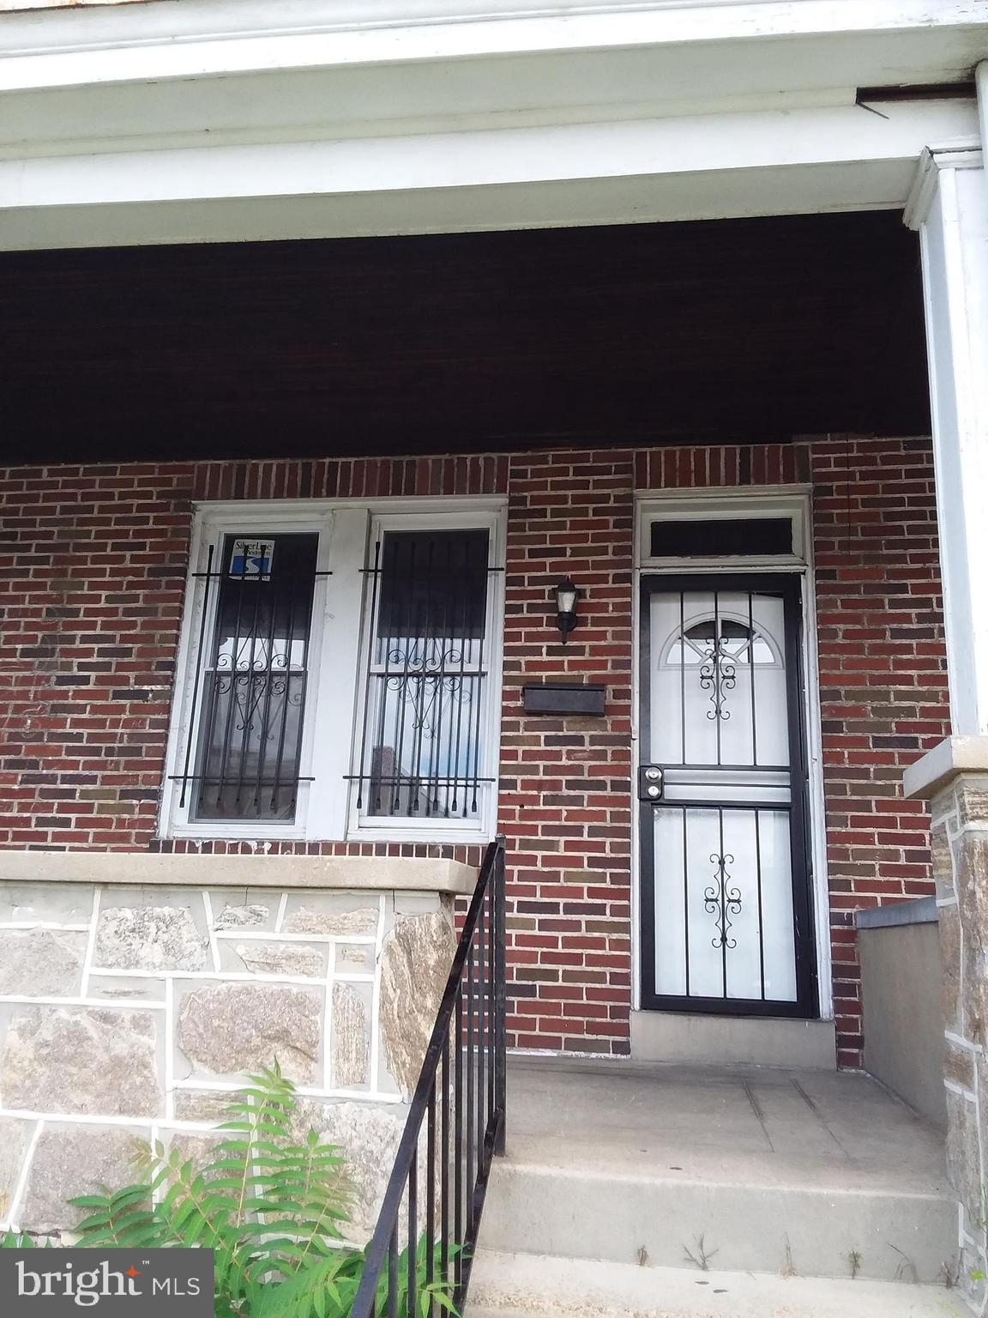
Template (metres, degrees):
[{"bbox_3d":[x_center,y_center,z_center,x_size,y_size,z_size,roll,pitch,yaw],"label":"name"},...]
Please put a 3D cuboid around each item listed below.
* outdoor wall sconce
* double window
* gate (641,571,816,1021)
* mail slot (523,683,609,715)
[{"bbox_3d":[0.344,-0.226,4.905,0.120,0.335,0.170,0,-15,9],"label":"outdoor wall sconce"},{"bbox_3d":[-0.786,0.026,5.193,1.690,1.760,0.130,0,-15,9],"label":"double window"},{"bbox_3d":[1.052,0.559,4.714,0.760,2.010,0.060,0,-15,9],"label":"gate"},{"bbox_3d":[0.333,0.193,4.828,0.385,0.150,0.100,0,-15,9],"label":"mail slot"}]

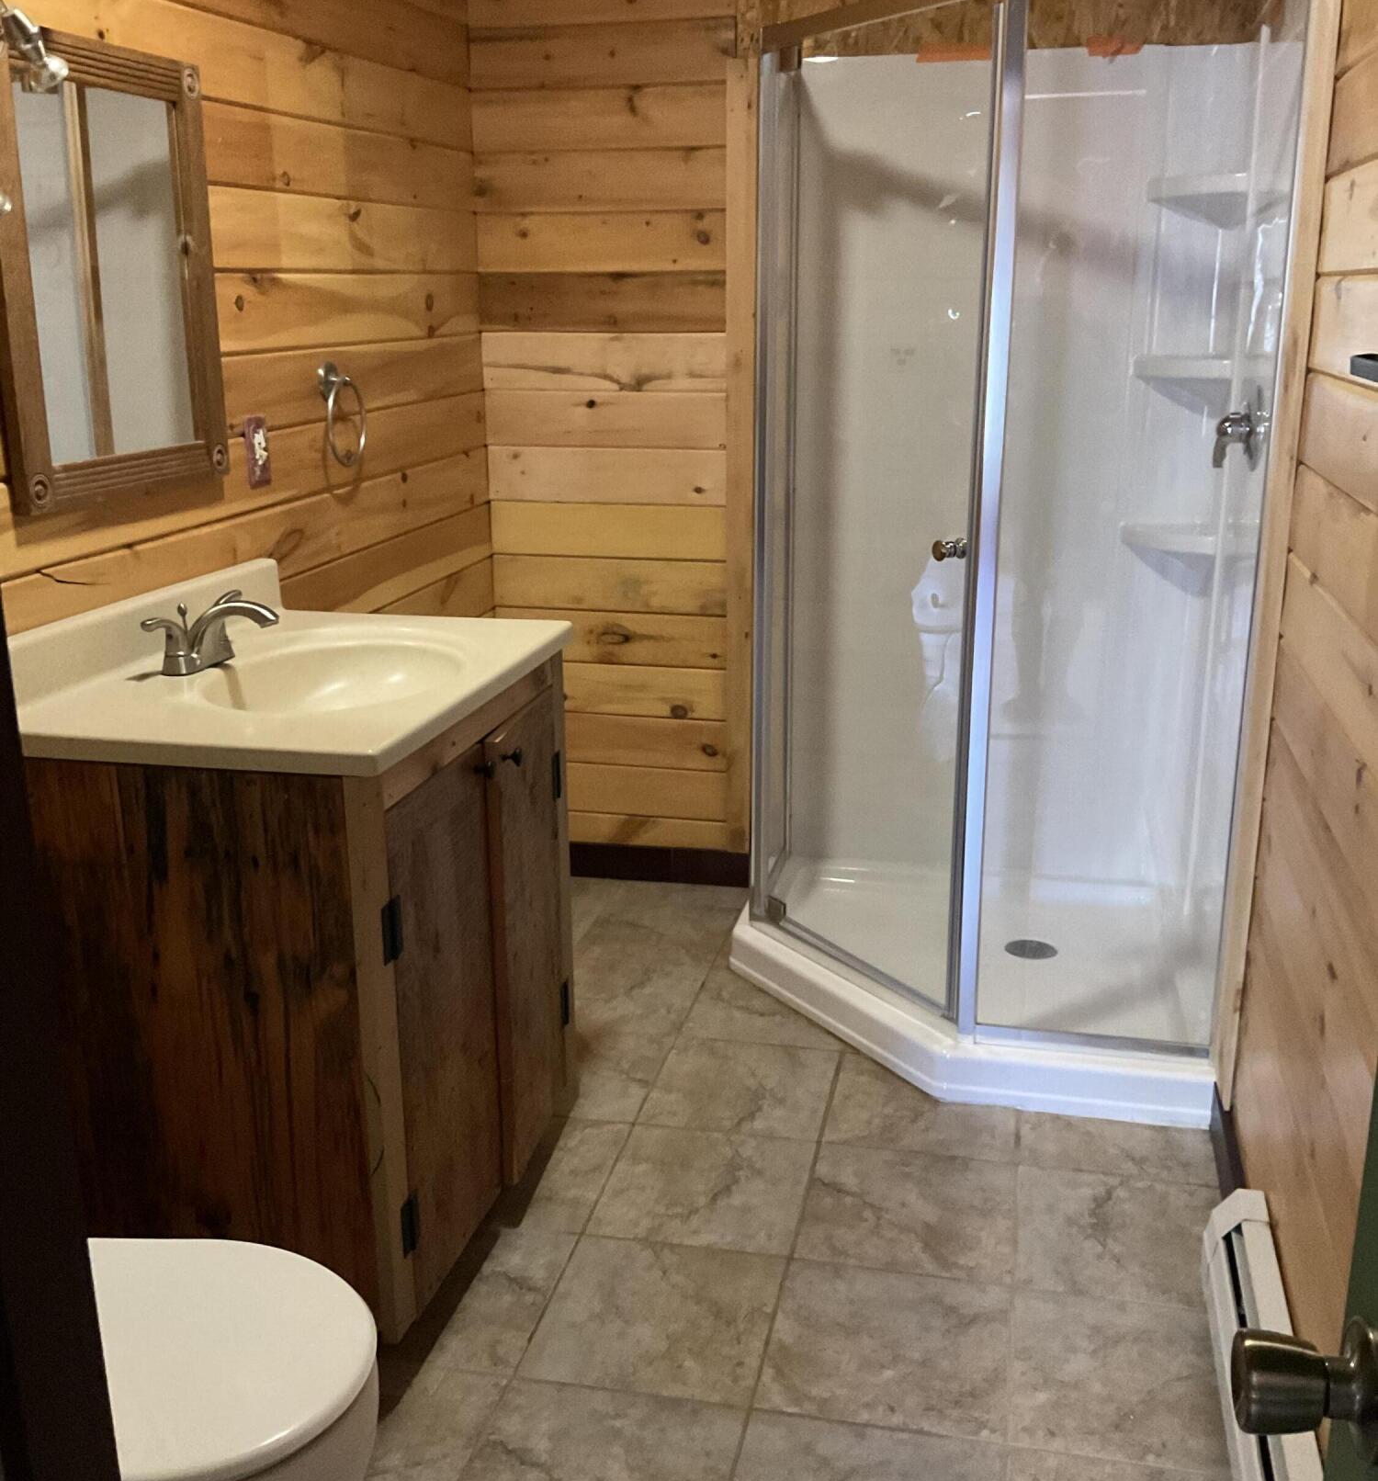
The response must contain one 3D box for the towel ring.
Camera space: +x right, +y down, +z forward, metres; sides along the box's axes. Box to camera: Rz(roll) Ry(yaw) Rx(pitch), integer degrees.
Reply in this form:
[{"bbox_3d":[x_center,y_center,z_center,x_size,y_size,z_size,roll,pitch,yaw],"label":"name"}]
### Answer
[{"bbox_3d":[-0.644,-0.602,2.847,0.060,0.191,0.157,3,17,13],"label":"towel ring"}]

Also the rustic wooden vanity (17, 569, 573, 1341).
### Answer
[{"bbox_3d":[-0.549,0.278,2.414,0.539,0.979,0.794,3,17,13],"label":"rustic wooden vanity"}]

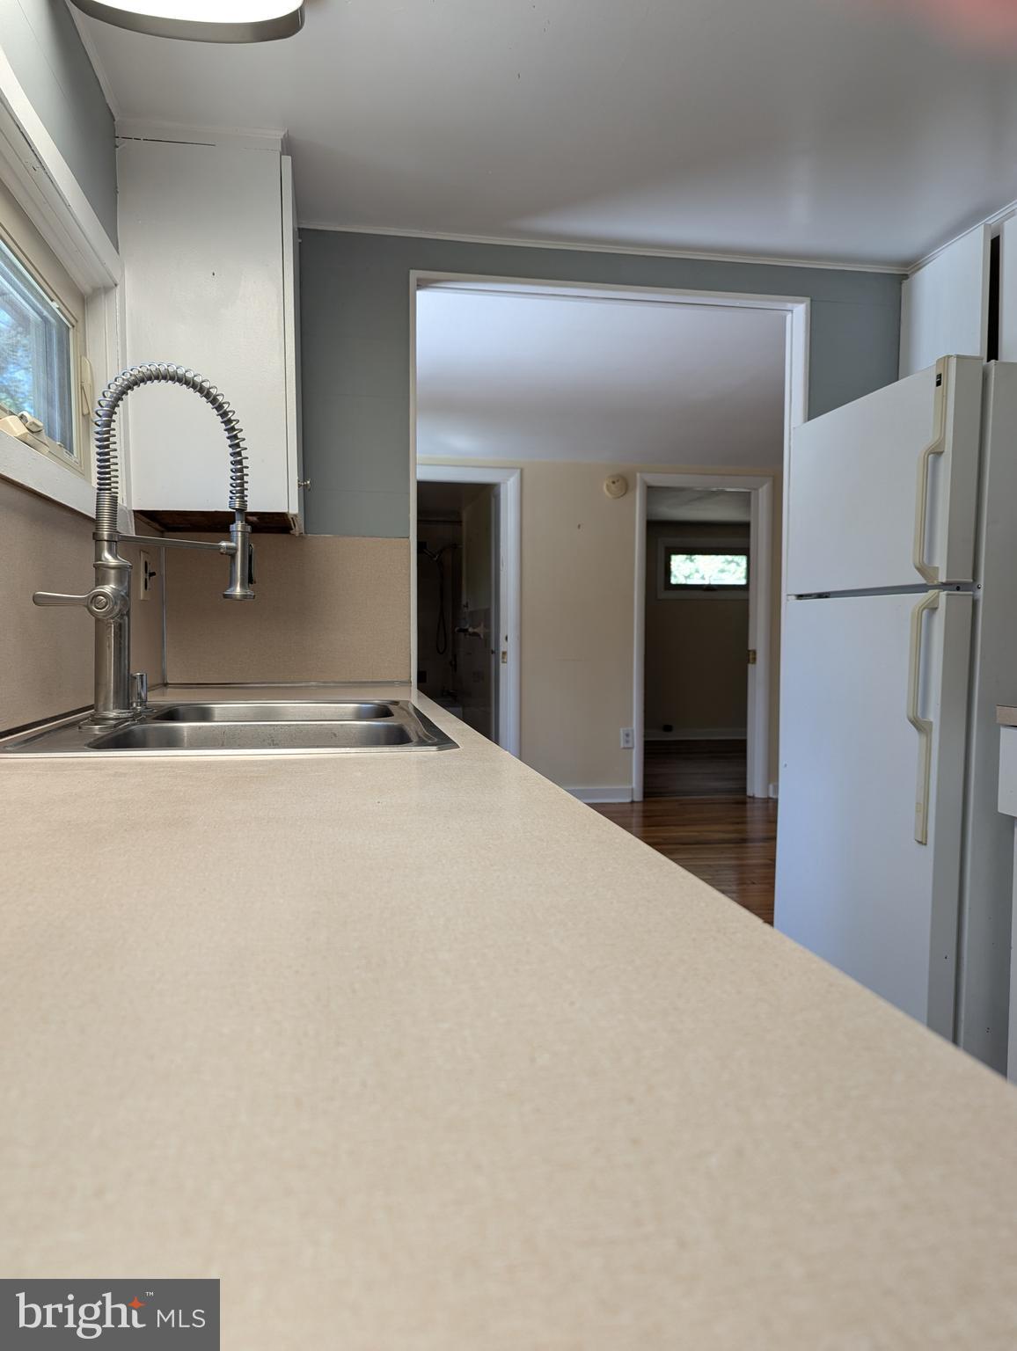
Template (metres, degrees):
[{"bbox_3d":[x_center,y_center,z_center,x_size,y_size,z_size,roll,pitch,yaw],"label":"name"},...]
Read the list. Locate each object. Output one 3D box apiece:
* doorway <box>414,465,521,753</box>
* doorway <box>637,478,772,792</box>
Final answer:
[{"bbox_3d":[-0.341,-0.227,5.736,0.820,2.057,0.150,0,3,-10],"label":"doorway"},{"bbox_3d":[1.236,-0.236,6.028,0.916,2.057,0.150,0,3,-10],"label":"doorway"}]

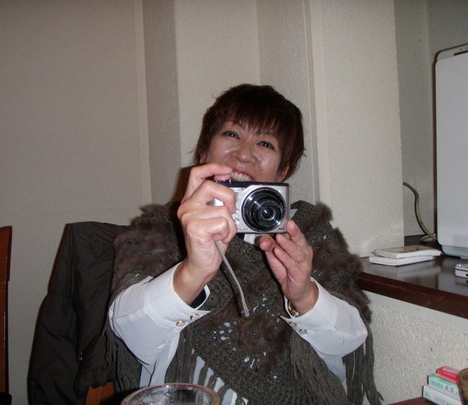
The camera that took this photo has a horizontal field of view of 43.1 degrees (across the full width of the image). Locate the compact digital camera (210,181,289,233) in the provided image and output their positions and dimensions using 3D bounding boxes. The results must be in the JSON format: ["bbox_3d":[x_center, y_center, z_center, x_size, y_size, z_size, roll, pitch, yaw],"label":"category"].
[{"bbox_3d":[0.019,0.009,0.733,0.102,0.060,0.050,1,10,-10],"label":"compact digital camera"}]

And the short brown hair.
[{"bbox_3d":[0.030,-0.129,1.085,0.190,0.188,0.210,15,1,-3],"label":"short brown hair"}]

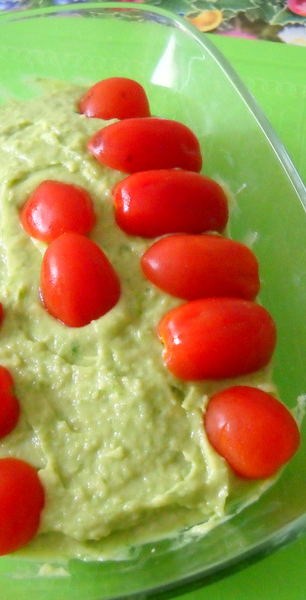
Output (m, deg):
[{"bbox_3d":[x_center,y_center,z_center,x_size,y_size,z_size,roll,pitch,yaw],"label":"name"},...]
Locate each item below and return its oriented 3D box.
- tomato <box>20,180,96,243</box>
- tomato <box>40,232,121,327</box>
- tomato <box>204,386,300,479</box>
[{"bbox_3d":[-0.029,-0.028,0.263,0.022,0.013,0.021,0,56,0],"label":"tomato"},{"bbox_3d":[-0.021,-0.009,0.248,0.023,0.013,0.030,-7,56,-4],"label":"tomato"},{"bbox_3d":[0.026,0.031,0.223,0.024,0.015,0.024,0,56,0],"label":"tomato"}]

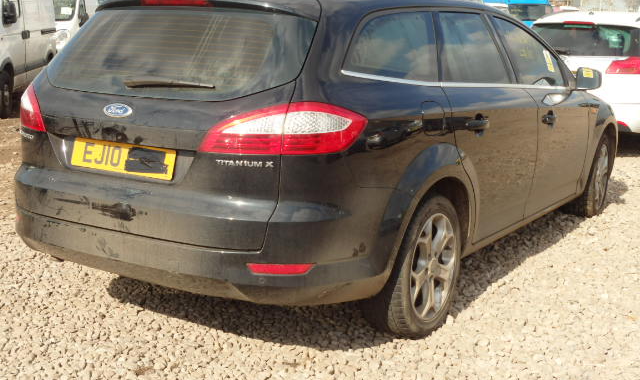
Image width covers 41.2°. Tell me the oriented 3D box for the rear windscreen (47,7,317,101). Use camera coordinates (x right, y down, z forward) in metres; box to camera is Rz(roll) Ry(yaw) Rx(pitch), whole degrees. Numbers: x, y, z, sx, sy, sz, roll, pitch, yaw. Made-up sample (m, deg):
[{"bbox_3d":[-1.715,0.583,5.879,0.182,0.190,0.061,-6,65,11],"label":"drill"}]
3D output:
[{"bbox_3d":[-0.620,-0.525,3.341,1.230,0.480,0.120,8,-29,31],"label":"rear windscreen"}]

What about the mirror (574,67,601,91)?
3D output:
[{"bbox_3d":[1.641,-0.680,5.189,0.190,0.155,0.130,8,13,31],"label":"mirror"}]

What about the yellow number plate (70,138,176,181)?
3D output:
[{"bbox_3d":[-0.747,-0.121,3.227,0.520,0.111,0.015,8,0,31],"label":"yellow number plate"}]

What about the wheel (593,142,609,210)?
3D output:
[{"bbox_3d":[1.908,-0.100,6.066,0.200,0.480,0.480,8,13,31],"label":"wheel"}]

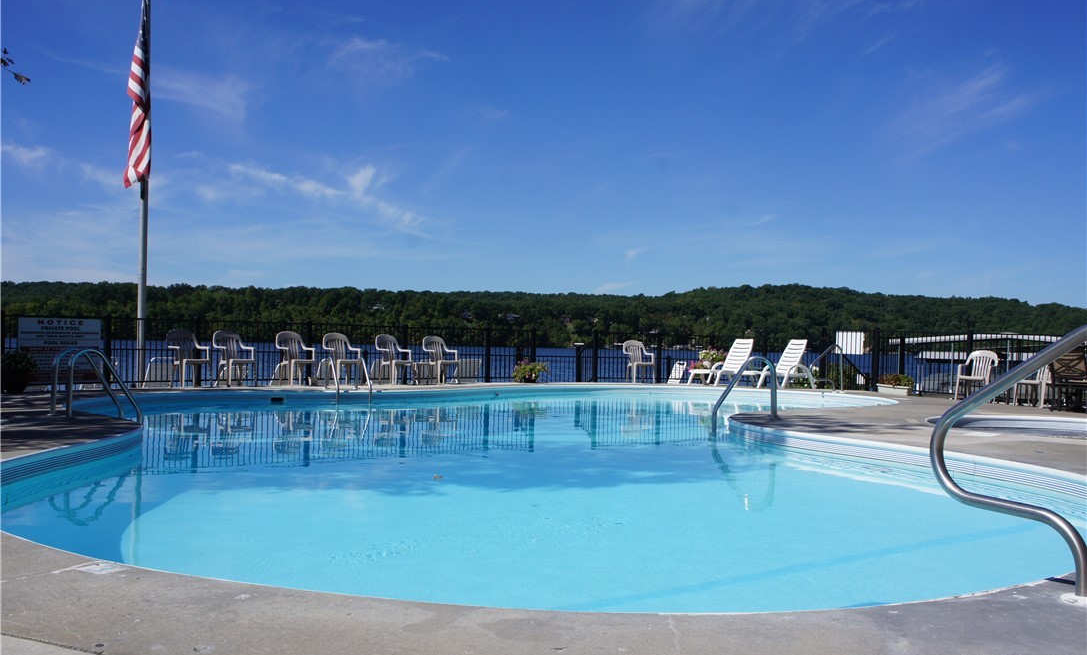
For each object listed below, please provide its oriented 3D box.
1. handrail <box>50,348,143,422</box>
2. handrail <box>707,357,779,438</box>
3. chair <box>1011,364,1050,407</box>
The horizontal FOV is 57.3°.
[{"bbox_3d":[-4.440,0.620,9.880,0.700,0.820,0.600,2,-1,-43],"label":"handrail"},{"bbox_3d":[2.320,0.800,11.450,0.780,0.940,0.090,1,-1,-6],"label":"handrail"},{"bbox_3d":[7.750,0.820,15.650,0.570,0.870,0.570,2,-1,-37],"label":"chair"}]

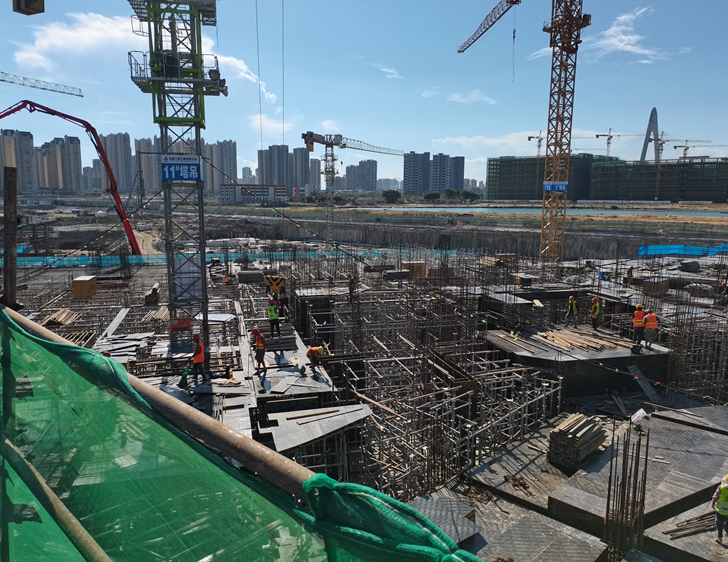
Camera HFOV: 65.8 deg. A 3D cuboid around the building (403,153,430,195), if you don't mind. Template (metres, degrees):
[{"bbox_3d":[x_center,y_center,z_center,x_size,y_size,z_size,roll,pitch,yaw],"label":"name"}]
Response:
[{"bbox_3d":[56.473,-112.946,600.000,22.000,48.000,15.000,5,10,25],"label":"building"}]

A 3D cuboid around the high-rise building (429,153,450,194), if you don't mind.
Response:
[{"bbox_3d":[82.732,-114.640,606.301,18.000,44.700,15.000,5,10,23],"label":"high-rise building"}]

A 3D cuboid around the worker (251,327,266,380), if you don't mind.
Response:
[{"bbox_3d":[-3.737,2.545,20.100,0.580,1.720,0.520,-4,10,-27],"label":"worker"}]

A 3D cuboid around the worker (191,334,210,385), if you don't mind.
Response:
[{"bbox_3d":[-5.439,2.620,18.614,0.620,1.720,0.520,2,10,11],"label":"worker"}]

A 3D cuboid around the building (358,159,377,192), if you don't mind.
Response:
[{"bbox_3d":[6.999,-157.380,845.876,24.500,49.800,17.000,3,10,12],"label":"building"}]

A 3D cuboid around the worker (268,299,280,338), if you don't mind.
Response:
[{"bbox_3d":[-3.990,1.693,24.782,0.550,1.720,0.420,7,11,33],"label":"worker"}]

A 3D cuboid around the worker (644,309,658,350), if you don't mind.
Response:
[{"bbox_3d":[12.181,2.059,23.900,0.620,1.720,0.480,0,9,-3],"label":"worker"}]

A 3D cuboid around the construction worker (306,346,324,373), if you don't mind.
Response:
[{"bbox_3d":[-1.739,2.891,20.400,0.720,1.000,0.520,3,9,14],"label":"construction worker"}]

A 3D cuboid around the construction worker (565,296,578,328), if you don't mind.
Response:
[{"bbox_3d":[10.529,1.600,28.600,0.600,1.660,0.550,6,11,30],"label":"construction worker"}]

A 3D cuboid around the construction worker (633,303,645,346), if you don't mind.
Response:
[{"bbox_3d":[11.811,1.855,23.997,0.560,1.760,0.420,2,10,12],"label":"construction worker"}]

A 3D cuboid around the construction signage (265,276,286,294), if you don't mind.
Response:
[{"bbox_3d":[-5.169,0.264,33.000,1.100,0.930,0.200,0,9,-6],"label":"construction signage"}]

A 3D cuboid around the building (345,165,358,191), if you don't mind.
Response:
[{"bbox_3d":[-18.951,-161.291,886.535,16.000,41.800,15.000,2,10,9],"label":"building"}]

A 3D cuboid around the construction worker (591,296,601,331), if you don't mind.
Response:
[{"bbox_3d":[11.745,1.664,28.325,0.420,1.700,0.500,3,10,17],"label":"construction worker"}]

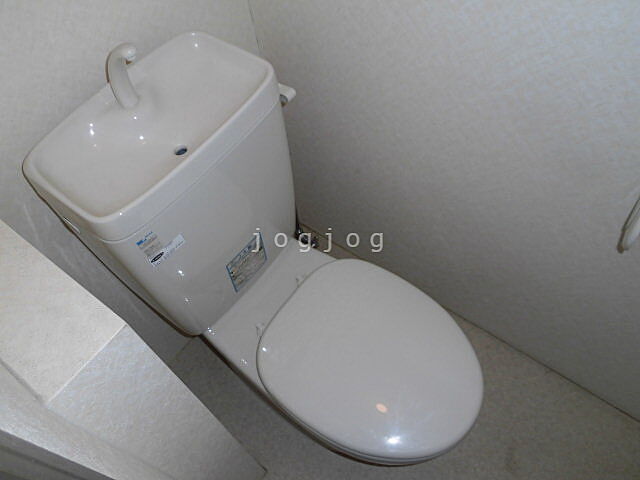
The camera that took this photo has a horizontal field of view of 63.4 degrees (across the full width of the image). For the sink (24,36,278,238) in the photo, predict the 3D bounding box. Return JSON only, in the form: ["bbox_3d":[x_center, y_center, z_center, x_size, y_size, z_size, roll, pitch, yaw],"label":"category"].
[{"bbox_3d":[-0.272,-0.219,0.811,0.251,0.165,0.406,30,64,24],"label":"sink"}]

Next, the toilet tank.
[{"bbox_3d":[-0.248,-0.078,1.019,0.251,0.505,0.406,30,64,24],"label":"toilet tank"}]

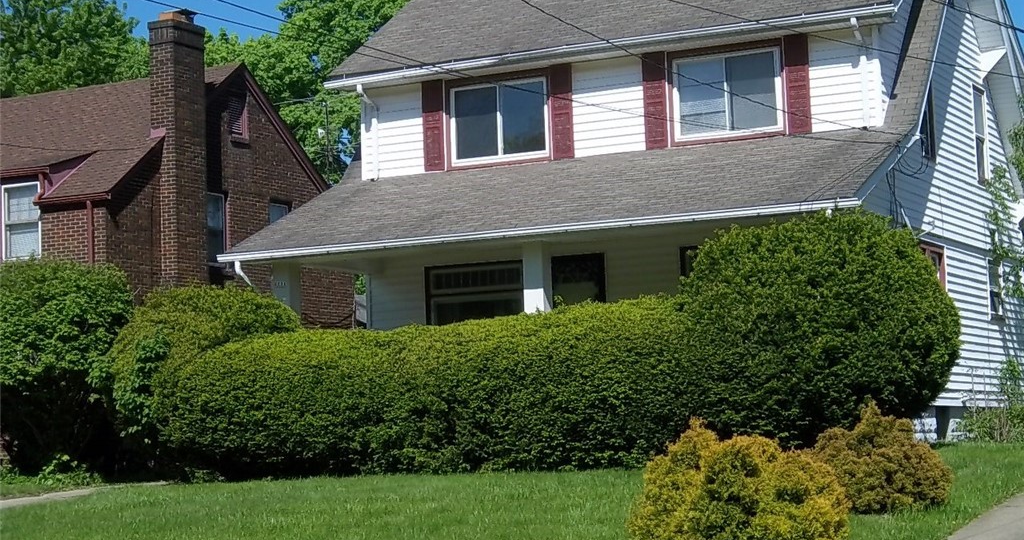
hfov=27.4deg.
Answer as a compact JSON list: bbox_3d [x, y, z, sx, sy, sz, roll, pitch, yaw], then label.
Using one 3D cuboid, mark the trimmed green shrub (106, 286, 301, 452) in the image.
[{"bbox_3d":[-4.353,1.604,29.651,2.700,2.670,2.600,-5,-6,26],"label":"trimmed green shrub"}]

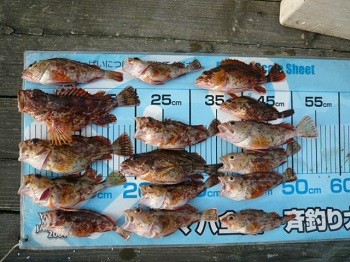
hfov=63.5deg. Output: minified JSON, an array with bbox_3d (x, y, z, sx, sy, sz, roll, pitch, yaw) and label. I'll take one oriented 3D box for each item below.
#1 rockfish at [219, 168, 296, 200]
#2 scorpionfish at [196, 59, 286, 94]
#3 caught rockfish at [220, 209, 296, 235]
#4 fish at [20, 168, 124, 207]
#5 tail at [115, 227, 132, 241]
[{"bbox_3d":[0.157,0.097,0.528,0.147,0.029,0.052,-8,89,-5],"label":"rockfish"},{"bbox_3d":[0.123,-0.101,0.528,0.173,0.032,0.070,-6,89,-5],"label":"scorpionfish"},{"bbox_3d":[0.156,0.168,0.527,0.145,0.027,0.048,-3,89,-5],"label":"caught rockfish"},{"bbox_3d":[-0.177,0.099,0.493,0.185,0.034,0.064,-6,88,-5],"label":"fish"},{"bbox_3d":[-0.095,0.184,0.509,0.034,0.010,0.013,35,85,-3],"label":"tail"}]

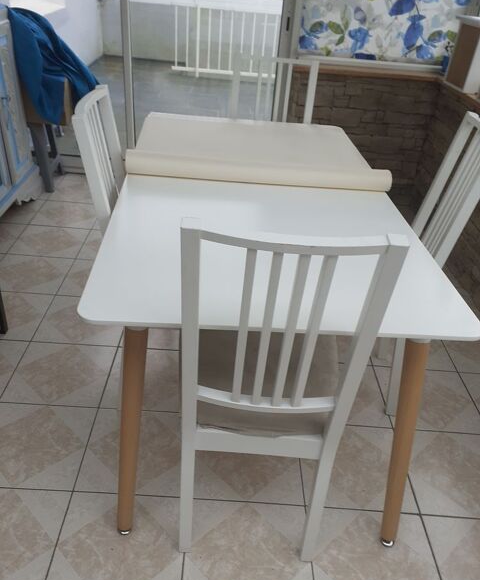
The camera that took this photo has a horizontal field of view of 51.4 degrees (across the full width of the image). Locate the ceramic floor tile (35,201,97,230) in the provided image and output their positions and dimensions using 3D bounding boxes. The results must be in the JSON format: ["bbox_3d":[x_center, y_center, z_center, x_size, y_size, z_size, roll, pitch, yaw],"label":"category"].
[{"bbox_3d":[-0.988,-0.436,2.892,0.338,0.010,0.322,4,34,-2],"label":"ceramic floor tile"}]

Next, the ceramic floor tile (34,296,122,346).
[{"bbox_3d":[-0.654,0.131,2.116,0.338,0.010,0.322,4,34,-2],"label":"ceramic floor tile"}]

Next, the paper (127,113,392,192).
[{"bbox_3d":[0.061,-0.548,1.816,0.825,0.068,0.700,3,34,-5],"label":"paper"}]

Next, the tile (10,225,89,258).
[{"bbox_3d":[-0.992,-0.255,2.629,0.338,0.010,0.322,4,34,-2],"label":"tile"}]

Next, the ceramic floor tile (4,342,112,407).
[{"bbox_3d":[-0.658,0.312,1.853,0.338,0.010,0.322,4,34,-2],"label":"ceramic floor tile"}]

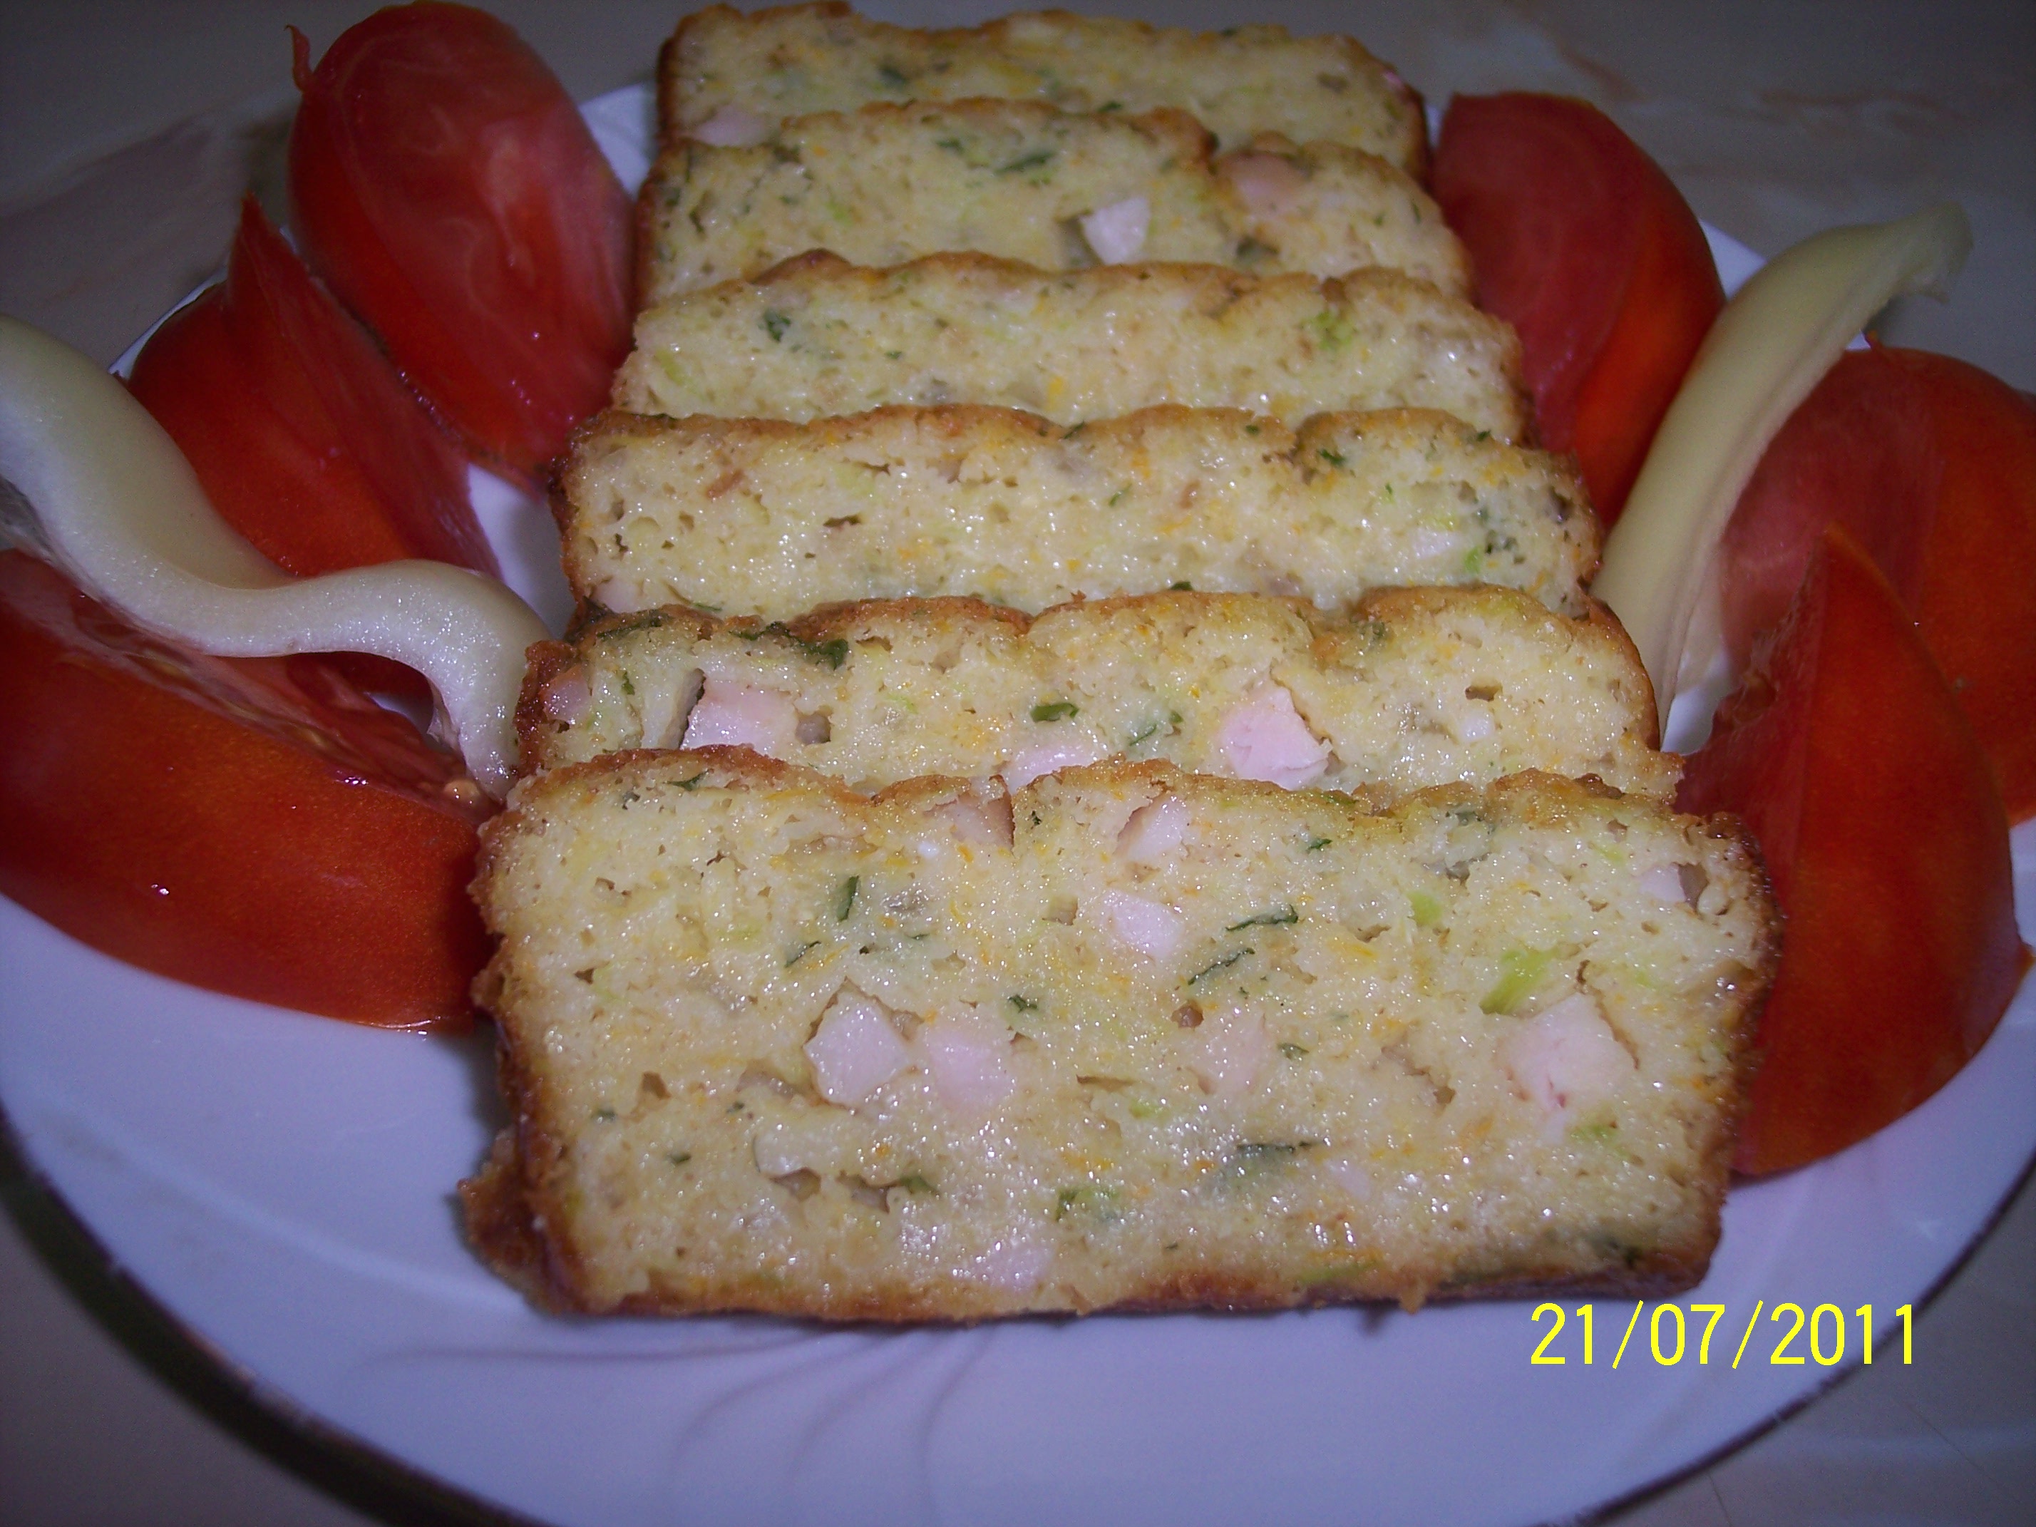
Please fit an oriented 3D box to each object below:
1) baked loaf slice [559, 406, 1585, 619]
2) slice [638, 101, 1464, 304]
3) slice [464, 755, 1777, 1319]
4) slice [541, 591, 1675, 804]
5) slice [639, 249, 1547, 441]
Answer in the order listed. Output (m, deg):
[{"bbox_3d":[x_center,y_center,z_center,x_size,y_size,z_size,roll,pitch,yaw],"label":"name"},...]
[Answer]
[{"bbox_3d":[0.006,-0.014,0.261,0.115,0.018,0.049,0,83,-1],"label":"baked loaf slice"},{"bbox_3d":[0.004,-0.061,0.309,0.109,0.018,0.049,0,79,-1],"label":"slice"},{"bbox_3d":[0.009,0.025,0.219,0.119,0.018,0.049,0,86,-1],"label":"slice"},{"bbox_3d":[0.008,0.008,0.239,0.116,0.018,0.049,0,84,-1],"label":"slice"},{"bbox_3d":[0.006,-0.035,0.283,0.110,0.018,0.049,0,81,-1],"label":"slice"}]

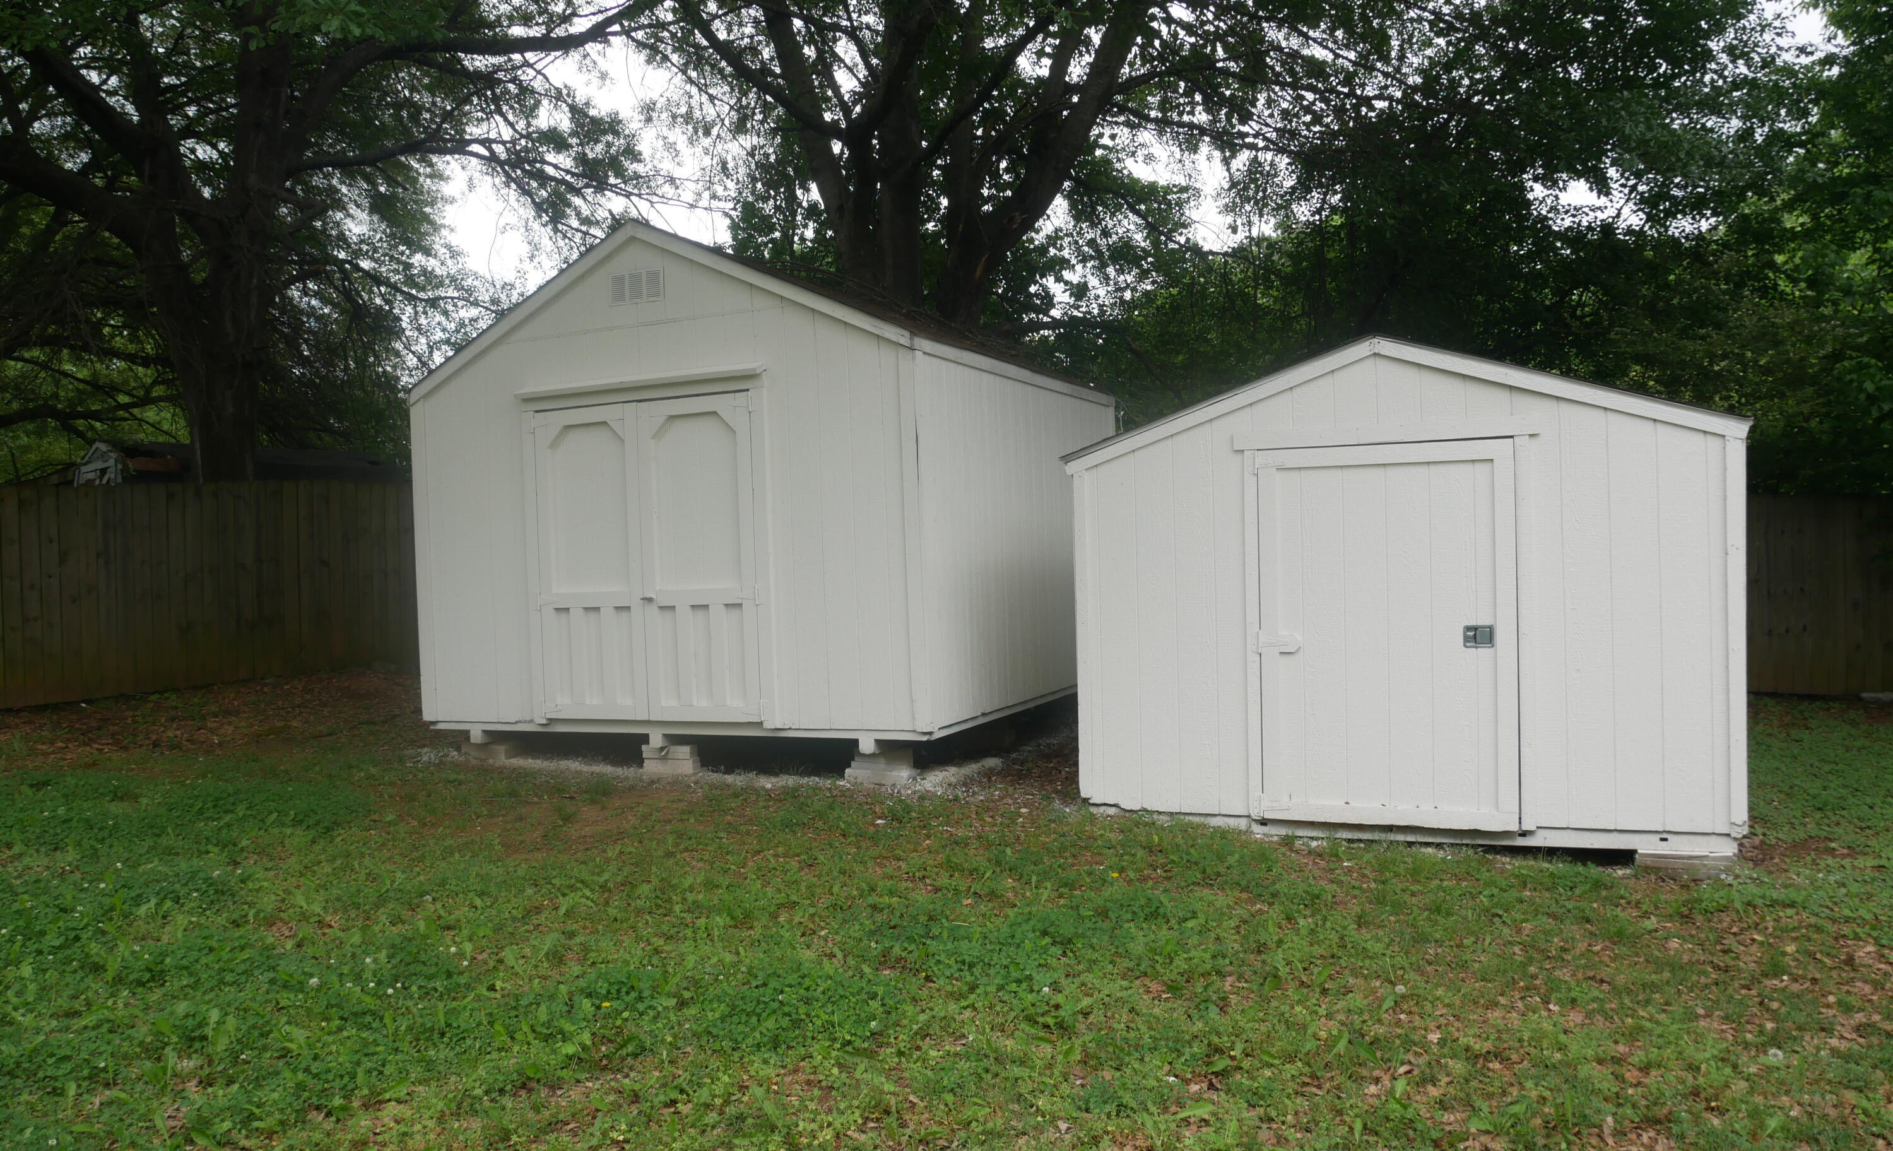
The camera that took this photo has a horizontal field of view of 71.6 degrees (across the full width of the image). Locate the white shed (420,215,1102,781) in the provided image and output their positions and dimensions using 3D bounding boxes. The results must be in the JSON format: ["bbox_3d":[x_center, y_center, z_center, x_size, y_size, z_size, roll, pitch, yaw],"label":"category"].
[{"bbox_3d":[-1.073,-0.562,9.721,3.770,3.270,3.881,-1,2,24],"label":"white shed"}]

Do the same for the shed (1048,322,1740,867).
[{"bbox_3d":[2.813,0.011,8.089,3.200,2.490,3.610,-1,2,24],"label":"shed"}]

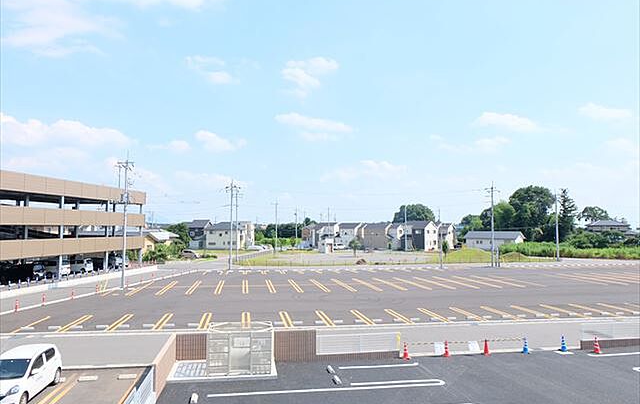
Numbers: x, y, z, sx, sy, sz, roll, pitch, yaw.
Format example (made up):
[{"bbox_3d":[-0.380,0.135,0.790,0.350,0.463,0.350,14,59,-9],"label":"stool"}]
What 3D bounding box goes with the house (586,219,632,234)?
[{"bbox_3d":[106.641,10.596,157.697,14.500,7.400,9.500,-3,-5,38],"label":"house"}]

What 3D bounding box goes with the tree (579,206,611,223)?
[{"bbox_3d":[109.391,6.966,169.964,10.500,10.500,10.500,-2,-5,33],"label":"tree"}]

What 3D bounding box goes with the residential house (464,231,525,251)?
[{"bbox_3d":[52.879,11.748,128.793,15.500,5.700,8.000,-3,-5,44],"label":"residential house"}]

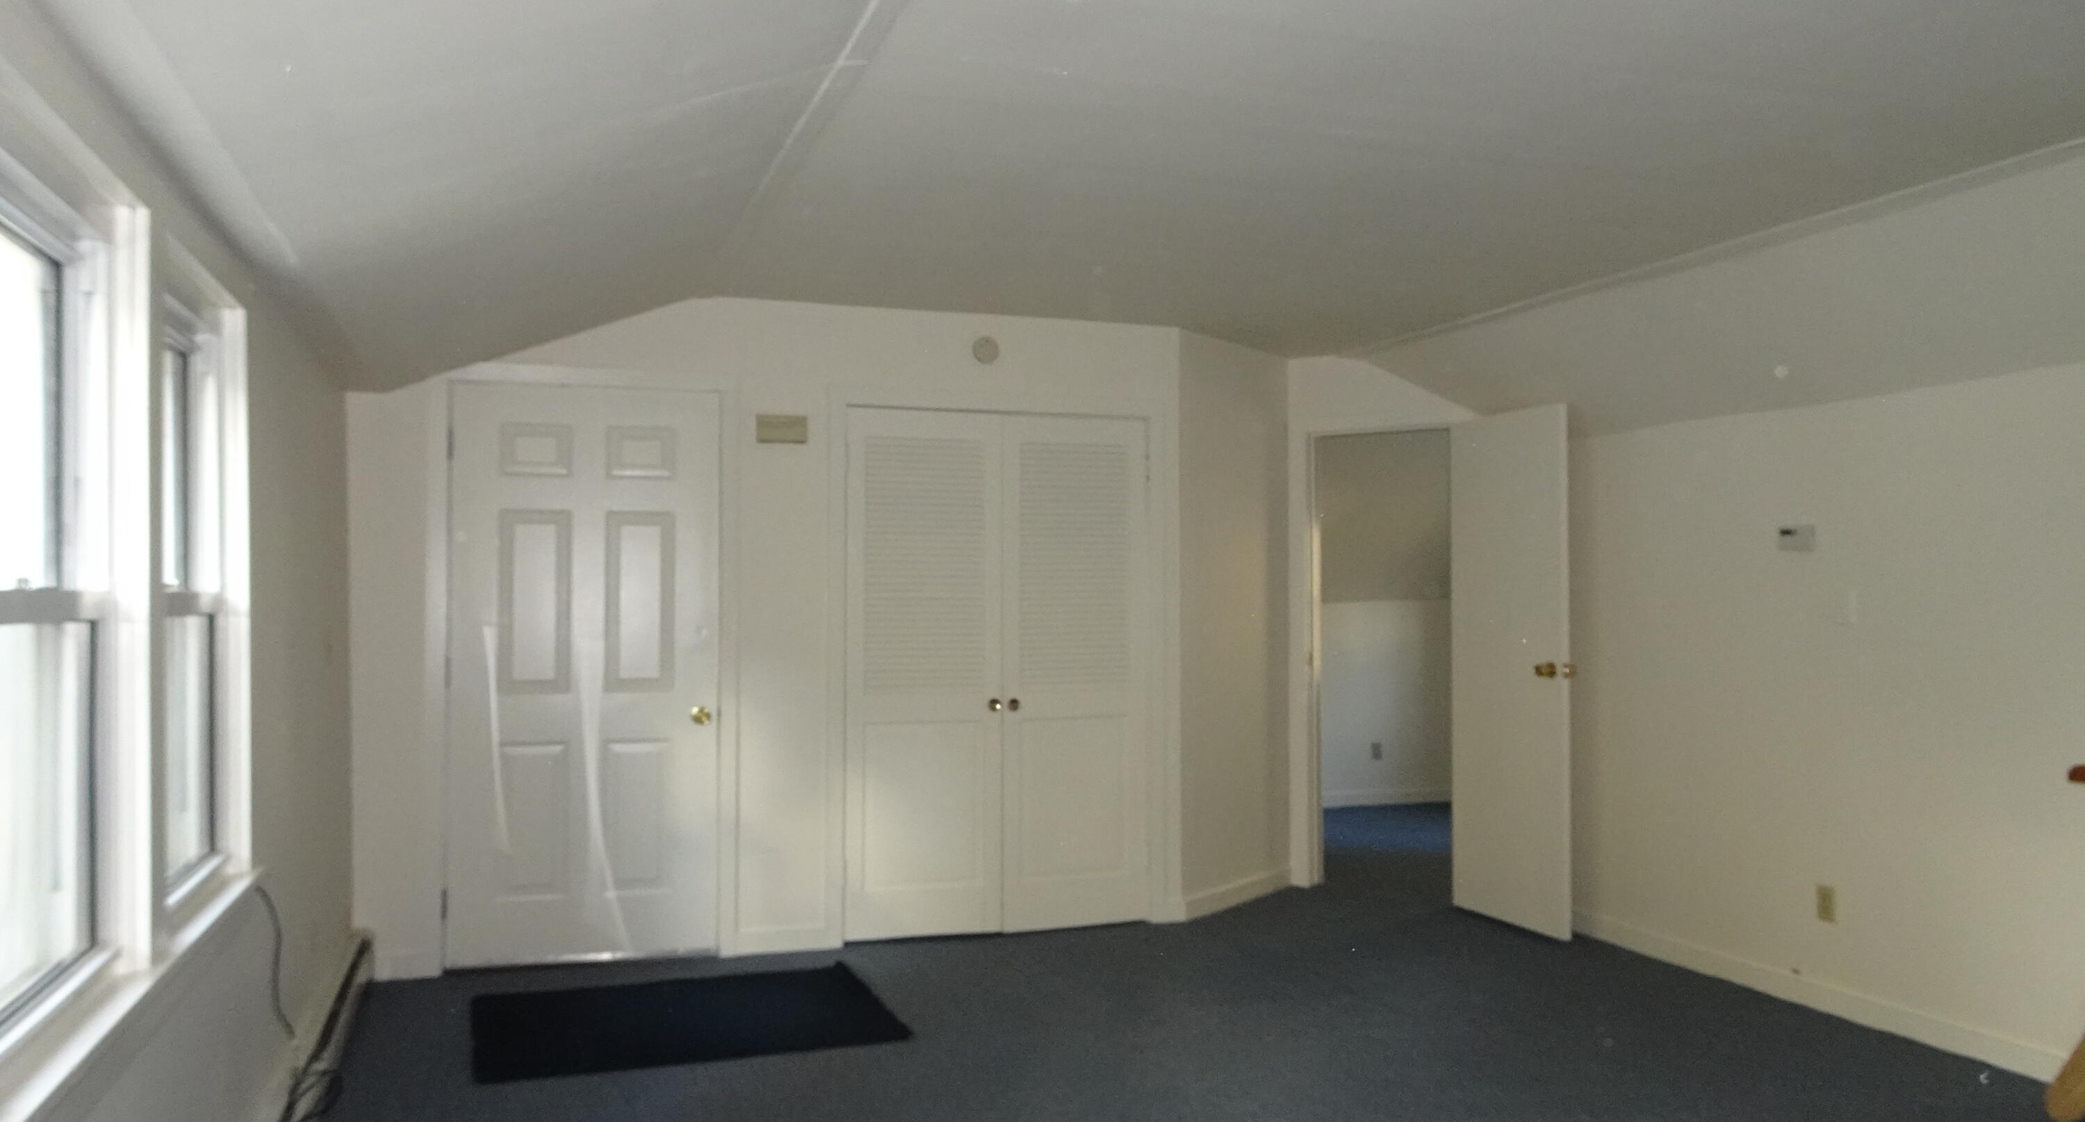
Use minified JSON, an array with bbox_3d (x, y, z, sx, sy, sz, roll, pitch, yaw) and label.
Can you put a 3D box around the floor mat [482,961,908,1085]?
[{"bbox_3d":[-1.111,1.407,4.489,1.218,0.012,0.900,1,-2,-21],"label":"floor mat"}]

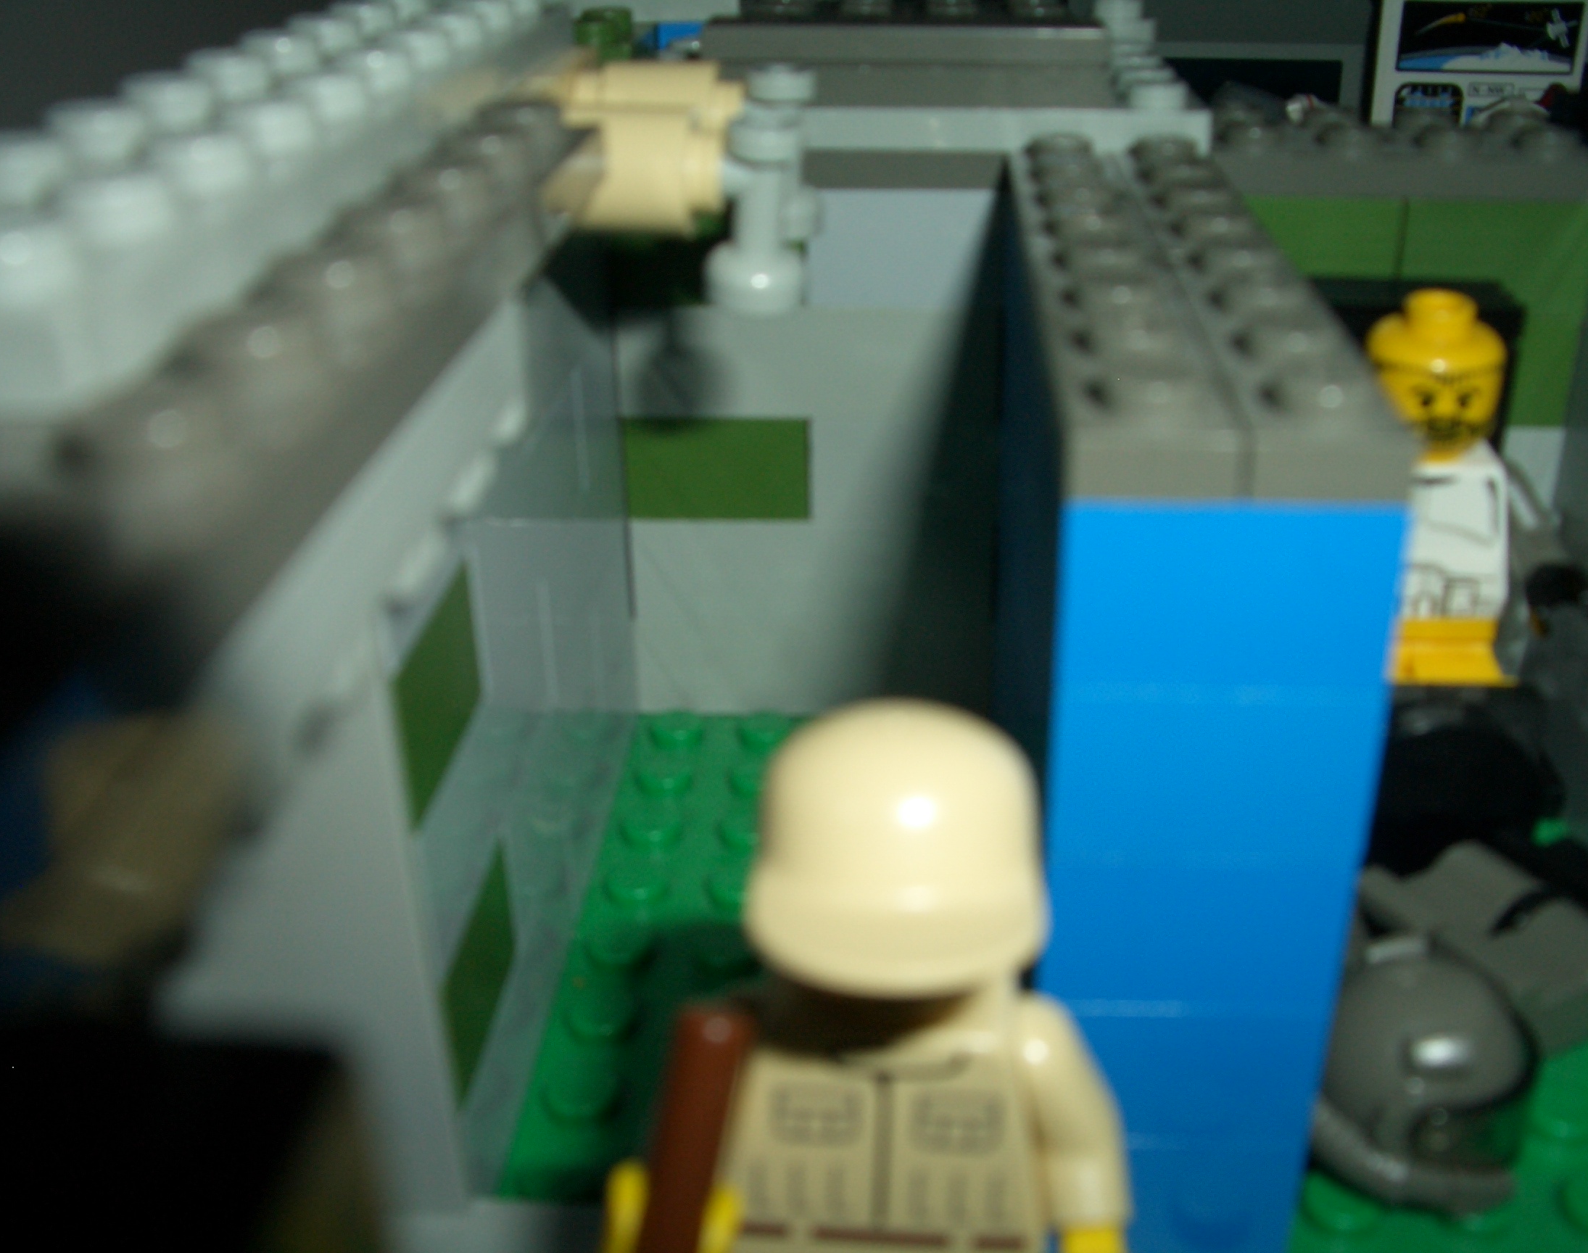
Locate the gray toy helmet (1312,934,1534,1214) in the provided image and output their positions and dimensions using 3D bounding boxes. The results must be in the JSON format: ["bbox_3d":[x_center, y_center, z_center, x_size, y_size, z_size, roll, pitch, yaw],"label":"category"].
[{"bbox_3d":[0.036,0.026,0.098,0.014,0.014,0.013,20,34,36],"label":"gray toy helmet"}]

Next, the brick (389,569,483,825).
[{"bbox_3d":[-0.023,0.003,0.092,0.008,0.010,0.016,1,26,4],"label":"brick"}]

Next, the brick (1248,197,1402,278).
[{"bbox_3d":[0.040,-0.031,0.138,0.016,0.010,0.008,1,26,4],"label":"brick"}]

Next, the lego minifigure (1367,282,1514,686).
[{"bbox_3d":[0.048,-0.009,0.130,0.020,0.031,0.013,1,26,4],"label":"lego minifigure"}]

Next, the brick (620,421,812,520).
[{"bbox_3d":[-0.006,-0.015,0.150,0.016,0.010,0.008,1,26,4],"label":"brick"}]

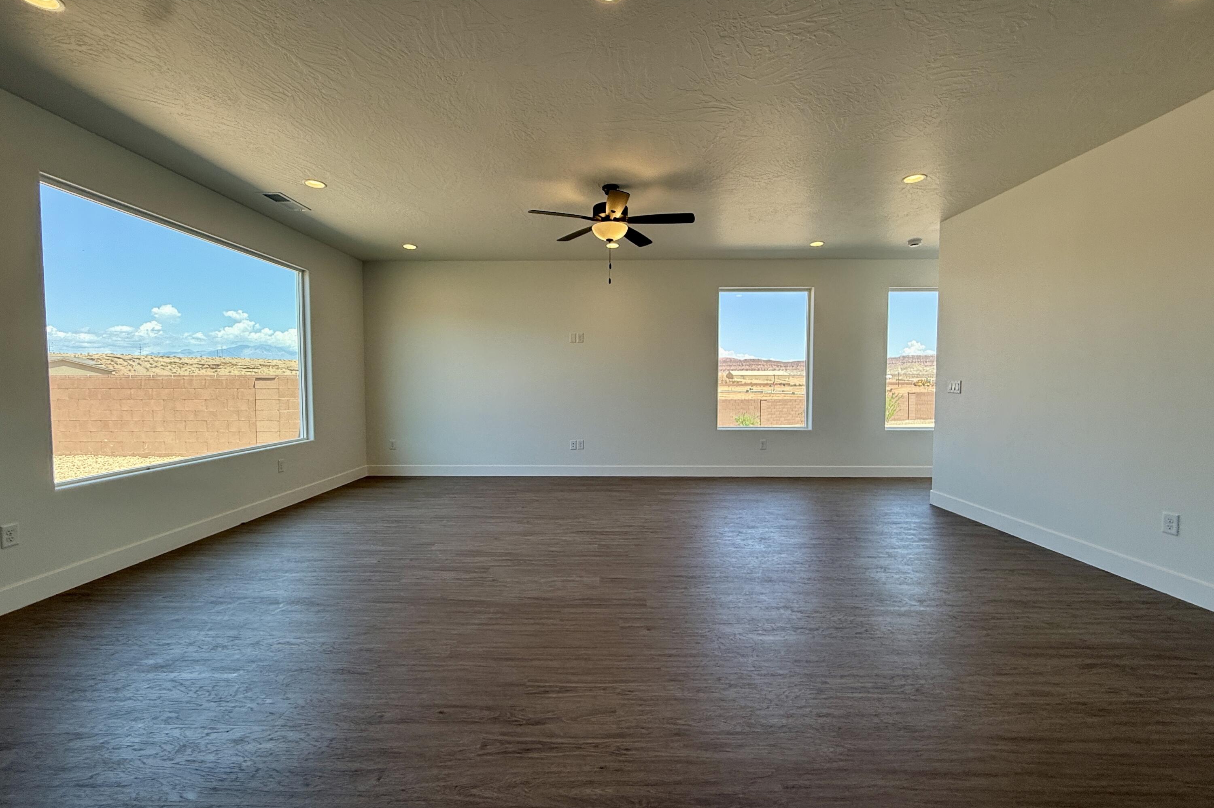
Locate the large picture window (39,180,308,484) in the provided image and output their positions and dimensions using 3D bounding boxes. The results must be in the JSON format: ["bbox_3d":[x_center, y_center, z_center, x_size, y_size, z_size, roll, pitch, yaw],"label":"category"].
[{"bbox_3d":[-3.213,-0.454,3.980,0.110,1.780,2.410,0,3,1],"label":"large picture window"}]

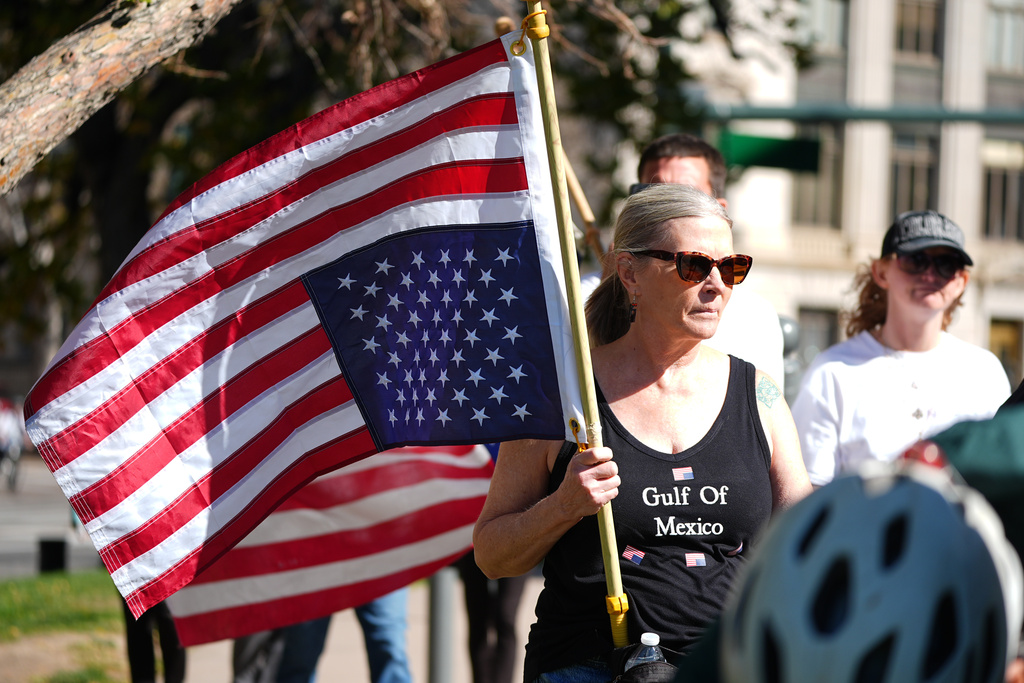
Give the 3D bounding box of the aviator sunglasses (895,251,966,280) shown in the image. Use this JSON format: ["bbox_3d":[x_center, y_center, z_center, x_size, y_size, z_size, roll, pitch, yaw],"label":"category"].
[{"bbox_3d":[0.827,-0.154,8.998,0.140,0.052,0.140,6,0,-13],"label":"aviator sunglasses"}]

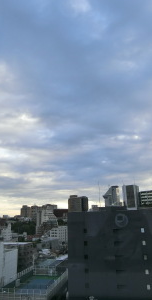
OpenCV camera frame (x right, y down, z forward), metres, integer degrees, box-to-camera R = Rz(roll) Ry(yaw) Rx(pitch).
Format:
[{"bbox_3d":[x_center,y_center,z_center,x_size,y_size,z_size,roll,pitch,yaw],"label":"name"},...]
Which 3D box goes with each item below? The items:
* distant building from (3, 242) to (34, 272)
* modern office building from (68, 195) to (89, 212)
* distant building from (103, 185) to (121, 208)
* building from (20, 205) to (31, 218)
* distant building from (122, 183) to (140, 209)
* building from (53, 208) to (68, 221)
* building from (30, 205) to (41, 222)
[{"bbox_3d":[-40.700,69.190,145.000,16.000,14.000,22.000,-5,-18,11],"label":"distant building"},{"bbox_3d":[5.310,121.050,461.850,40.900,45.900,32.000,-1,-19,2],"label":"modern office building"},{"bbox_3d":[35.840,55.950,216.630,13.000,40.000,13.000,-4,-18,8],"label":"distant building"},{"bbox_3d":[-86.180,108.960,374.140,16.400,26.500,17.000,1,-19,-6],"label":"building"},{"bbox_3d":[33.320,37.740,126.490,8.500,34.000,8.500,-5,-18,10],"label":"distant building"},{"bbox_3d":[-23.530,103.230,343.490,26.200,19.900,18.000,-2,-19,4],"label":"building"},{"bbox_3d":[-59.930,98.290,328.250,15.900,31.400,15.000,2,-19,-8],"label":"building"}]

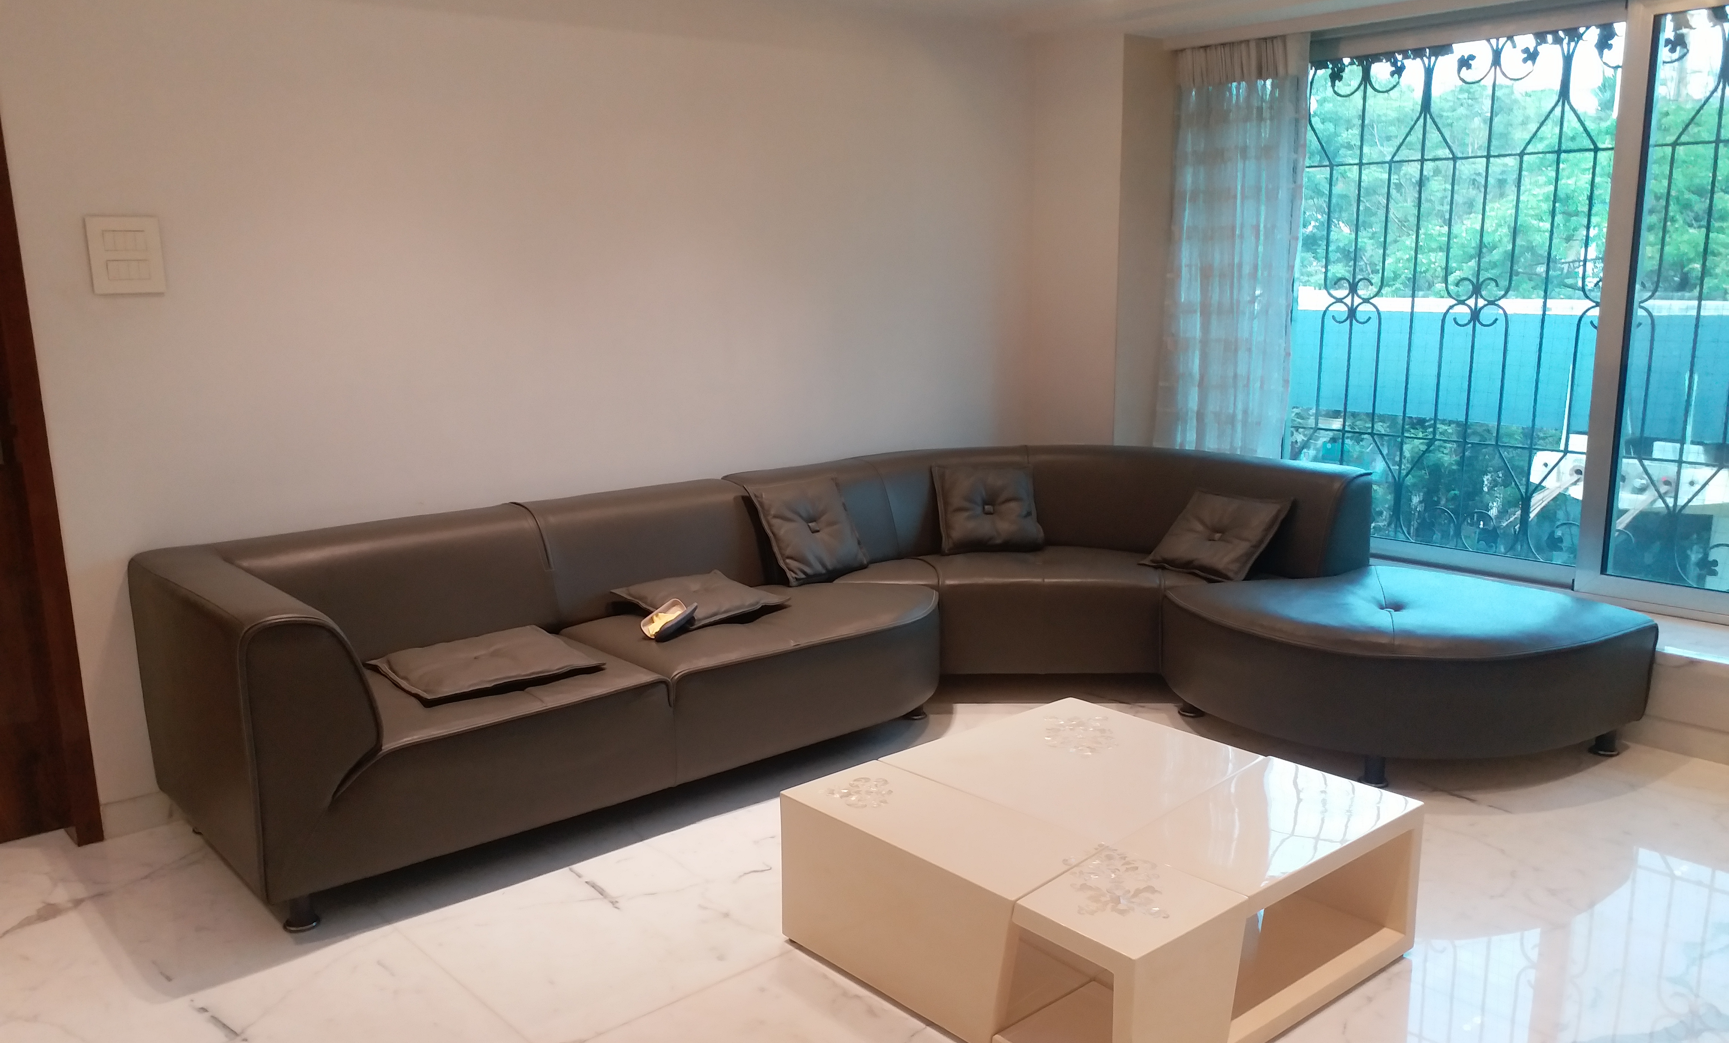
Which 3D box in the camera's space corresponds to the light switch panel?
[{"bbox_3d":[-1.854,-0.667,3.392,0.165,0.190,0.015,-10,14,-41],"label":"light switch panel"}]

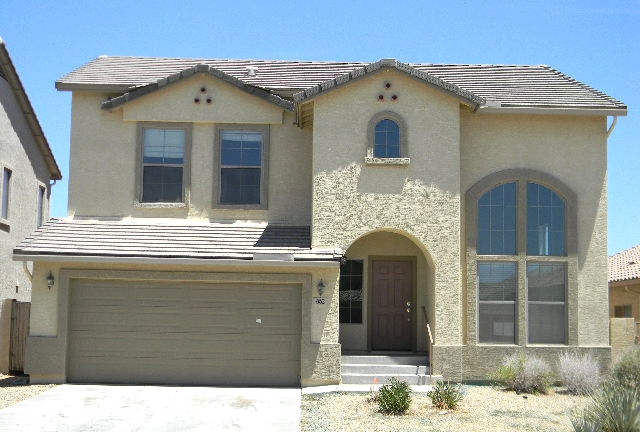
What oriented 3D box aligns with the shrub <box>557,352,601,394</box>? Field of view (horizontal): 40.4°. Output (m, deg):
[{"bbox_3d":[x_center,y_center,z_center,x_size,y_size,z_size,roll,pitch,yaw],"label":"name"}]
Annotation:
[{"bbox_3d":[5.251,3.139,17.585,0.854,0.827,0.800,1,-5,-1],"label":"shrub"}]

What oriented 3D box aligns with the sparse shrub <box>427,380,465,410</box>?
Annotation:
[{"bbox_3d":[2.200,3.120,15.232,0.667,0.468,0.600,1,-5,-1],"label":"sparse shrub"}]

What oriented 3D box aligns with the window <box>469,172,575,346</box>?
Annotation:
[{"bbox_3d":[4.374,0.903,18.908,2.336,3.839,0.200,1,-5,-1],"label":"window"}]

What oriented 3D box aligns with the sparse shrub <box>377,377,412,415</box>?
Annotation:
[{"bbox_3d":[1.262,3.013,14.715,0.610,0.583,0.580,1,-5,-1],"label":"sparse shrub"}]

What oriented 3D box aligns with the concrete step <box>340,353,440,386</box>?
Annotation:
[{"bbox_3d":[1.474,3.265,18.345,2.065,0.580,0.850,1,-5,-1],"label":"concrete step"}]

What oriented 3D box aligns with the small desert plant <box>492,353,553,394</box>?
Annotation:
[{"bbox_3d":[4.094,3.146,17.566,1.298,0.767,1.000,1,-5,-1],"label":"small desert plant"}]

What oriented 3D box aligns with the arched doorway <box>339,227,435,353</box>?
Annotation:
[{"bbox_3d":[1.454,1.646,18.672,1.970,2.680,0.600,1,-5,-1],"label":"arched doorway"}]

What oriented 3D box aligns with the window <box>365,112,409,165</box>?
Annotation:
[{"bbox_3d":[1.443,-1.664,18.641,0.956,1.149,0.160,1,-5,-1],"label":"window"}]

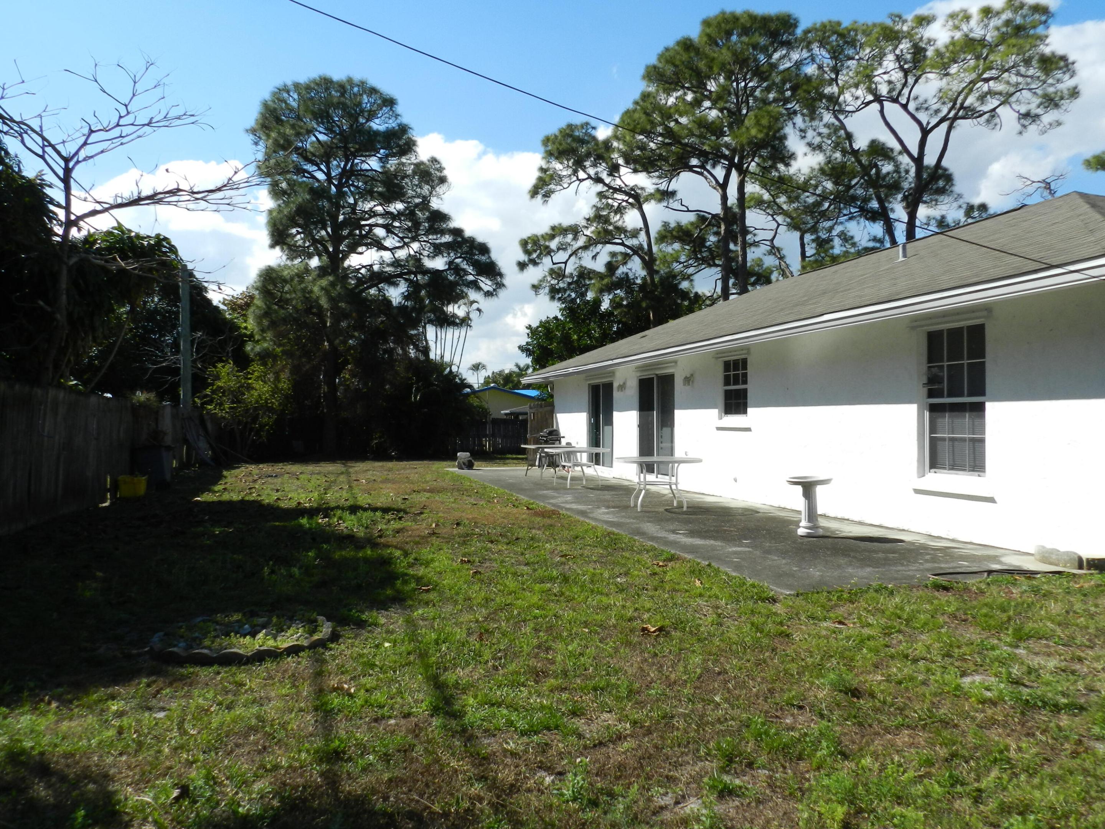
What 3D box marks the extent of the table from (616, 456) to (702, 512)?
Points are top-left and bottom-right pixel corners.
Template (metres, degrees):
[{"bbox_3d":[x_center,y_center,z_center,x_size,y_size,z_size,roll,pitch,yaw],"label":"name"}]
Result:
[{"bbox_3d":[1.582,1.026,11.831,1.290,0.740,1.290,0,-1,0],"label":"table"}]

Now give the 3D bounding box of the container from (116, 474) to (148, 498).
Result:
[{"bbox_3d":[-7.600,1.306,14.438,0.460,0.380,0.410,0,-1,-14],"label":"container"}]

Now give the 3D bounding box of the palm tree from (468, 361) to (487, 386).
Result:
[{"bbox_3d":[-10.353,-2.455,110.028,2.700,9.700,2.700,0,-1,0],"label":"palm tree"}]

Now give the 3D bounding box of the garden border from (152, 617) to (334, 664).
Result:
[{"bbox_3d":[-1.890,1.351,4.888,1.050,0.110,0.870,0,-1,-20],"label":"garden border"}]

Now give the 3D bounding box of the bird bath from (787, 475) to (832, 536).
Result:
[{"bbox_3d":[2.924,1.045,9.061,0.520,0.650,0.520,0,-1,0],"label":"bird bath"}]

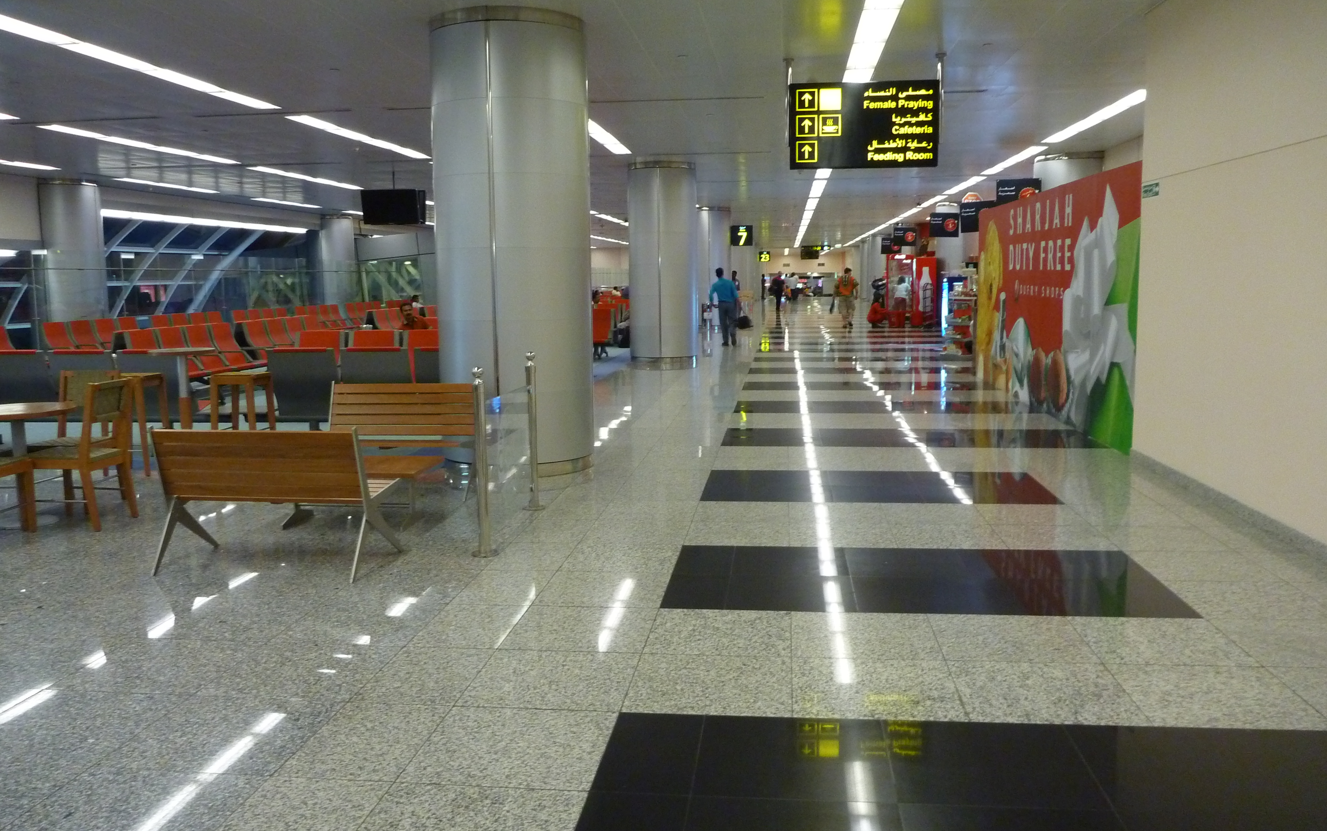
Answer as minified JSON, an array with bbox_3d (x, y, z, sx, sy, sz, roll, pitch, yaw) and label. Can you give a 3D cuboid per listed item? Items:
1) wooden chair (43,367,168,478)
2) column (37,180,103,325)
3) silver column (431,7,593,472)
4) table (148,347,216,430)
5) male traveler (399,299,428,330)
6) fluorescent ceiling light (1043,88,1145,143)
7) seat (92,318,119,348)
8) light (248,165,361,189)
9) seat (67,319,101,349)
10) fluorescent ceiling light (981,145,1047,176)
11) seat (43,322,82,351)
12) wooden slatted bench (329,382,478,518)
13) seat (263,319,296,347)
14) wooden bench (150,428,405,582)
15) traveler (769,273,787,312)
[{"bbox_3d":[-4.129,0.171,7.553,0.500,0.920,0.620,0,7,7],"label":"wooden chair"},{"bbox_3d":[-11.355,-2.699,20.652,1.020,3.520,1.020,0,7,7],"label":"column"},{"bbox_3d":[-1.217,-1.337,8.726,1.230,3.520,1.230,0,7,7],"label":"silver column"},{"bbox_3d":[-3.973,-0.045,8.908,0.530,1.000,0.530,0,7,7],"label":"table"},{"bbox_3d":[-3.864,-1.107,16.488,0.550,1.150,0.750,0,7,7],"label":"male traveler"},{"bbox_3d":[5.732,-3.928,14.256,0.300,0.080,4.850,0,7,7],"label":"fluorescent ceiling light"},{"bbox_3d":[-9.012,-1.136,18.007,0.700,0.950,0.630,0,7,7],"label":"seat"},{"bbox_3d":[-6.677,-4.498,20.389,0.280,0.090,4.483,0,7,7],"label":"light"},{"bbox_3d":[-9.083,-1.055,17.390,0.700,0.950,0.630,0,7,7],"label":"seat"},{"bbox_3d":[6.336,-4.617,19.578,0.300,0.080,4.850,0,7,7],"label":"fluorescent ceiling light"},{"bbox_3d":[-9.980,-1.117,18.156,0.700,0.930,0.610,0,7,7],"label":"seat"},{"bbox_3d":[-1.915,0.174,7.724,1.140,0.800,0.750,0,7,7],"label":"wooden slatted bench"},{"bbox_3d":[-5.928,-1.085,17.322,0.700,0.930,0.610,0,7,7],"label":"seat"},{"bbox_3d":[-2.103,0.413,5.879,1.150,0.800,0.750,0,7,7],"label":"wooden bench"},{"bbox_3d":[4.787,-5.199,45.056,0.550,1.700,0.420,0,7,7],"label":"traveler"}]

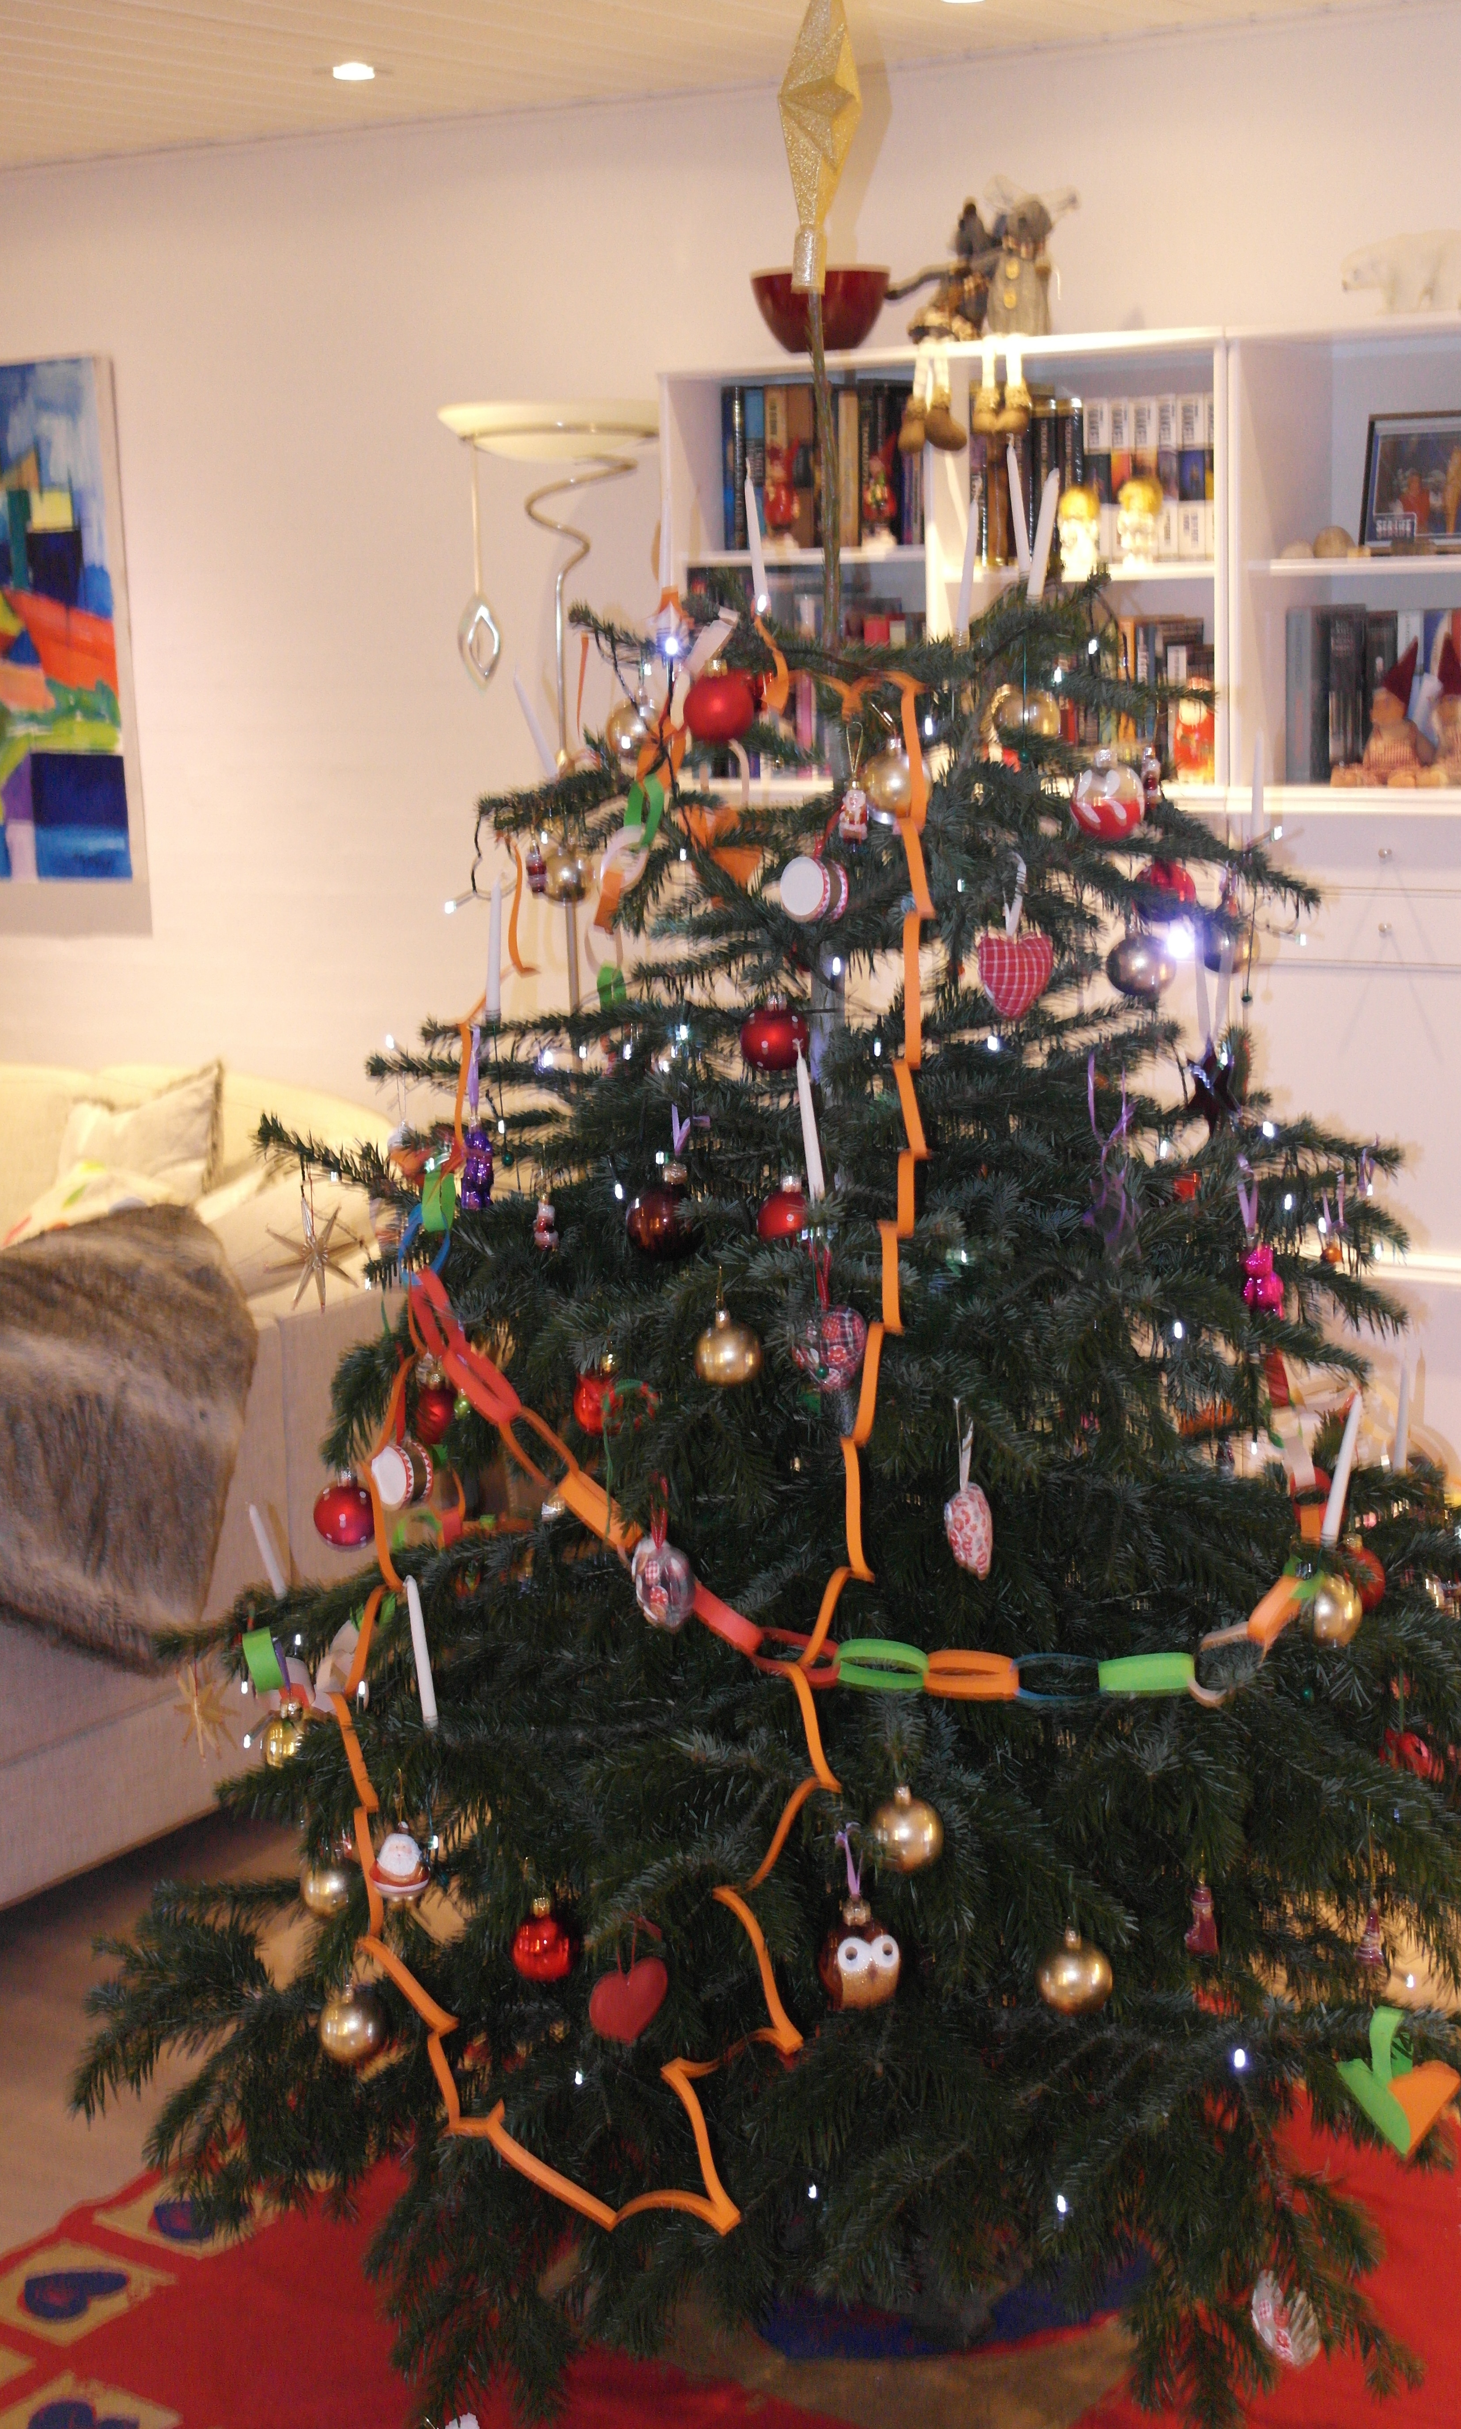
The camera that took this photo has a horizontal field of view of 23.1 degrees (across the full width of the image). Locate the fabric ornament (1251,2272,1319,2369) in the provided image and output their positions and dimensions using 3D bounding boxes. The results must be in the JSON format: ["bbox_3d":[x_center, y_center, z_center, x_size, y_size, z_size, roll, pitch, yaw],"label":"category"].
[{"bbox_3d":[0.444,0.884,2.860,0.056,0.077,0.036,1,10,17],"label":"fabric ornament"}]

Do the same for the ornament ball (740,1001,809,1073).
[{"bbox_3d":[0.036,-0.147,2.929,0.054,0.062,0.054,-1,10,0],"label":"ornament ball"}]

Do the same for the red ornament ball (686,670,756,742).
[{"bbox_3d":[-0.009,-0.446,3.130,0.063,0.067,0.063,-1,10,0],"label":"red ornament ball"}]

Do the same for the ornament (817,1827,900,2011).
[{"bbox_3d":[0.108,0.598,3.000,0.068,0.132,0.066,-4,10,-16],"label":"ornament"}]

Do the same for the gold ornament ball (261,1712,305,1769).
[{"bbox_3d":[-0.384,0.460,3.119,0.047,0.055,0.047,-2,10,0],"label":"gold ornament ball"}]

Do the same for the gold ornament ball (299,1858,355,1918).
[{"bbox_3d":[-0.348,0.585,3.139,0.056,0.065,0.056,-2,10,0],"label":"gold ornament ball"}]

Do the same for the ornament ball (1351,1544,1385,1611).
[{"bbox_3d":[0.571,0.332,3.270,0.060,0.064,0.060,-1,10,0],"label":"ornament ball"}]

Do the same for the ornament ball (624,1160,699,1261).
[{"bbox_3d":[-0.059,-0.004,3.200,0.068,0.086,0.068,-1,10,0],"label":"ornament ball"}]

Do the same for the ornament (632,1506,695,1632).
[{"bbox_3d":[-0.058,0.309,3.070,0.053,0.100,0.052,-1,10,0],"label":"ornament"}]

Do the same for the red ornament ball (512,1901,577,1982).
[{"bbox_3d":[-0.164,0.640,3.150,0.057,0.072,0.057,-1,10,0],"label":"red ornament ball"}]

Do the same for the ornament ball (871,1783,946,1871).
[{"bbox_3d":[0.143,0.494,2.879,0.059,0.072,0.059,-1,10,0],"label":"ornament ball"}]

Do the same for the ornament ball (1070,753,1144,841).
[{"bbox_3d":[0.310,-0.343,2.939,0.062,0.074,0.062,-1,10,0],"label":"ornament ball"}]

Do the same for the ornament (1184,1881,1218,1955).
[{"bbox_3d":[0.412,0.617,3.130,0.031,0.065,0.022,-5,11,-20],"label":"ornament"}]

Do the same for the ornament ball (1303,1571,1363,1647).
[{"bbox_3d":[0.539,0.354,3.200,0.058,0.069,0.058,-1,10,0],"label":"ornament ball"}]

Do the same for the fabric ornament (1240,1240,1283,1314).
[{"bbox_3d":[0.448,0.053,3.020,0.036,0.062,0.031,2,11,19],"label":"fabric ornament"}]

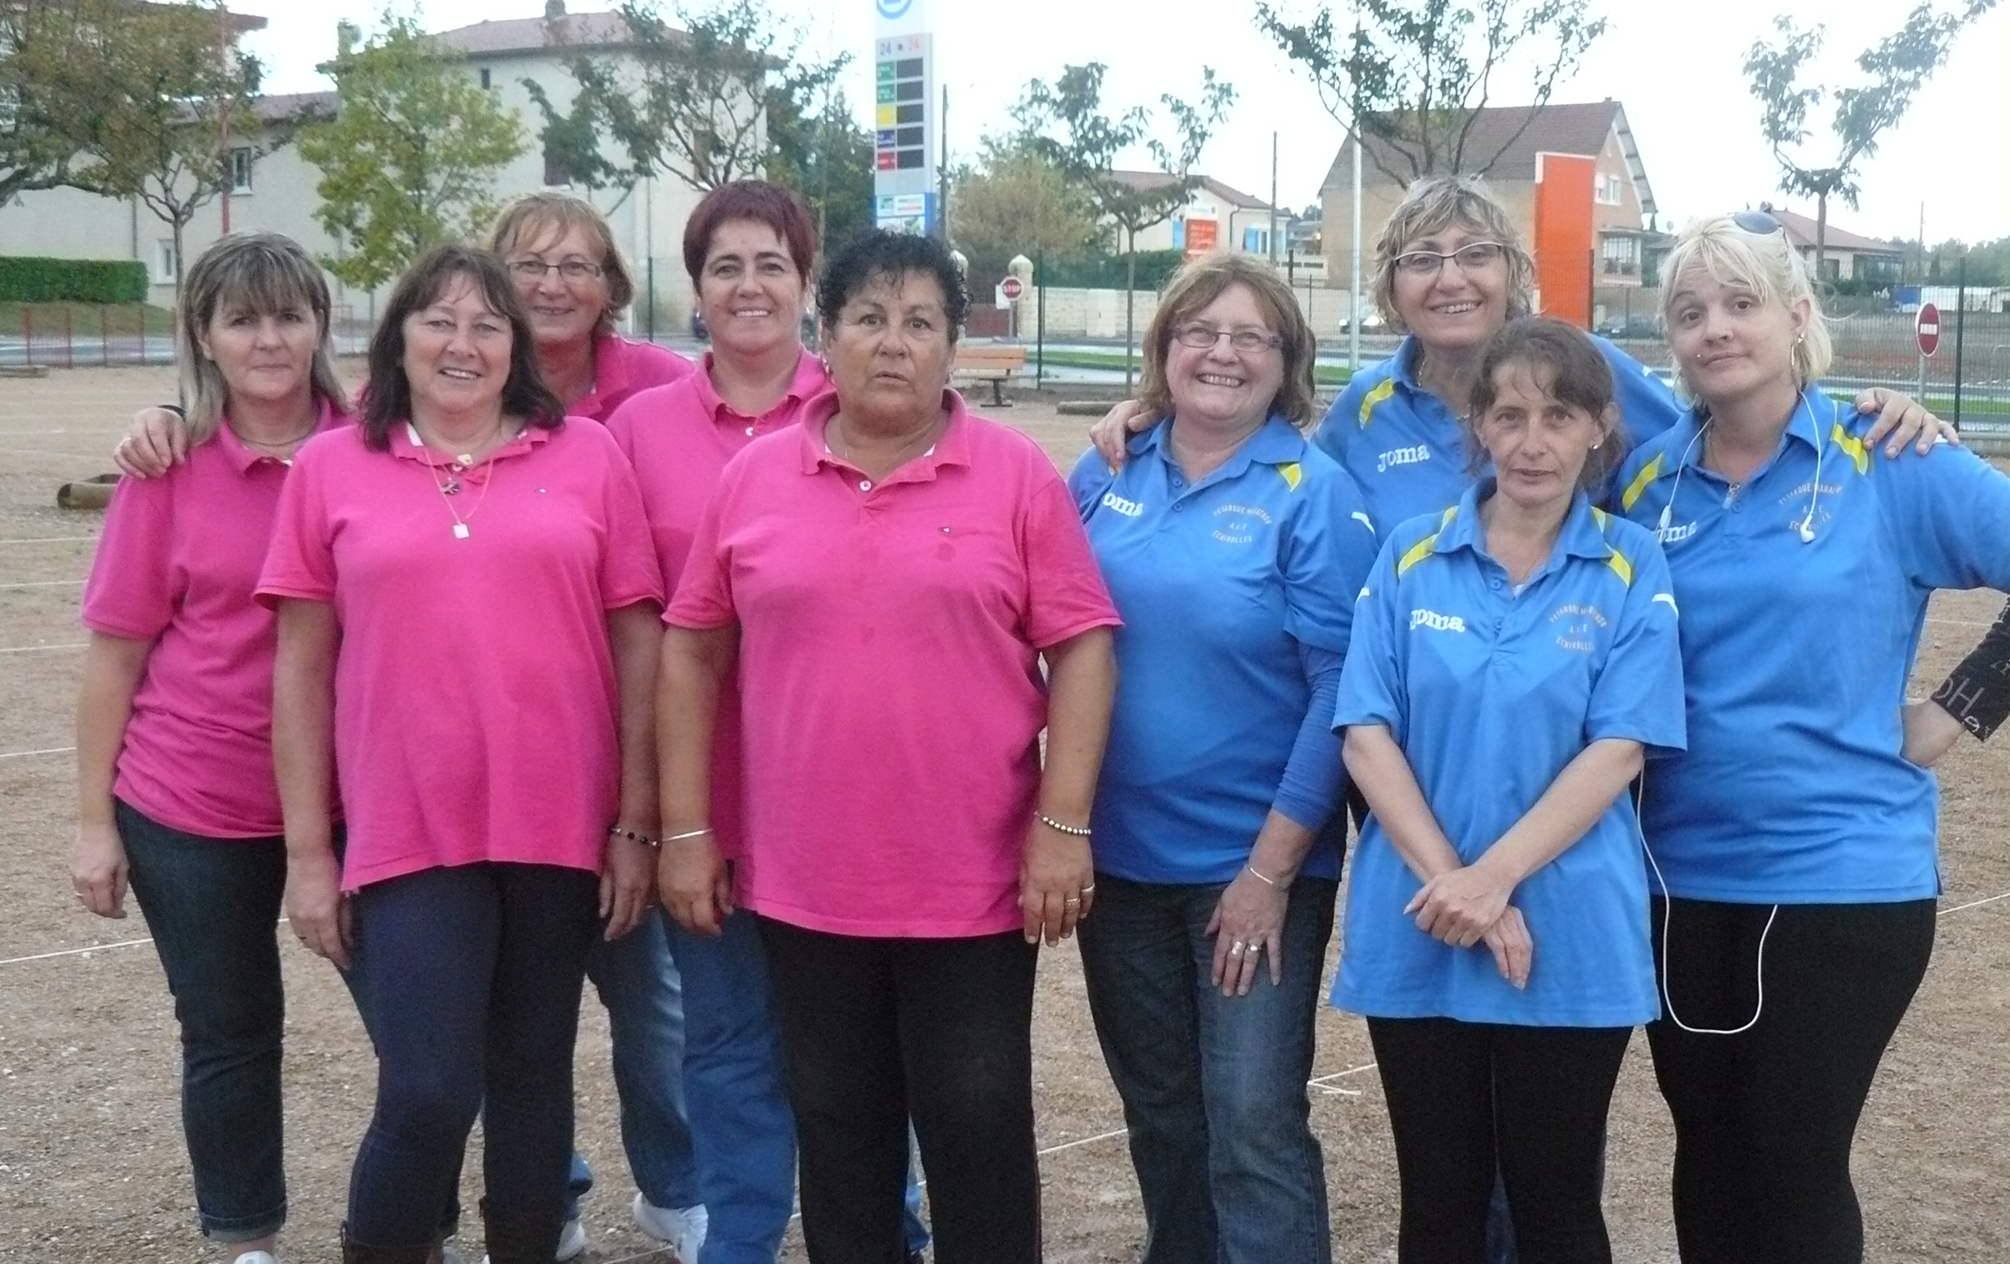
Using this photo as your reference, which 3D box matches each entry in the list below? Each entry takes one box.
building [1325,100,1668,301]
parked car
[{"bbox_3d":[23.311,-19.845,136.611,13.900,10.400,8.600,5,8,34],"label":"building"},{"bbox_3d":[27.595,-13.248,125.313,4.200,1.470,1.750,-6,9,-43],"label":"parked car"}]

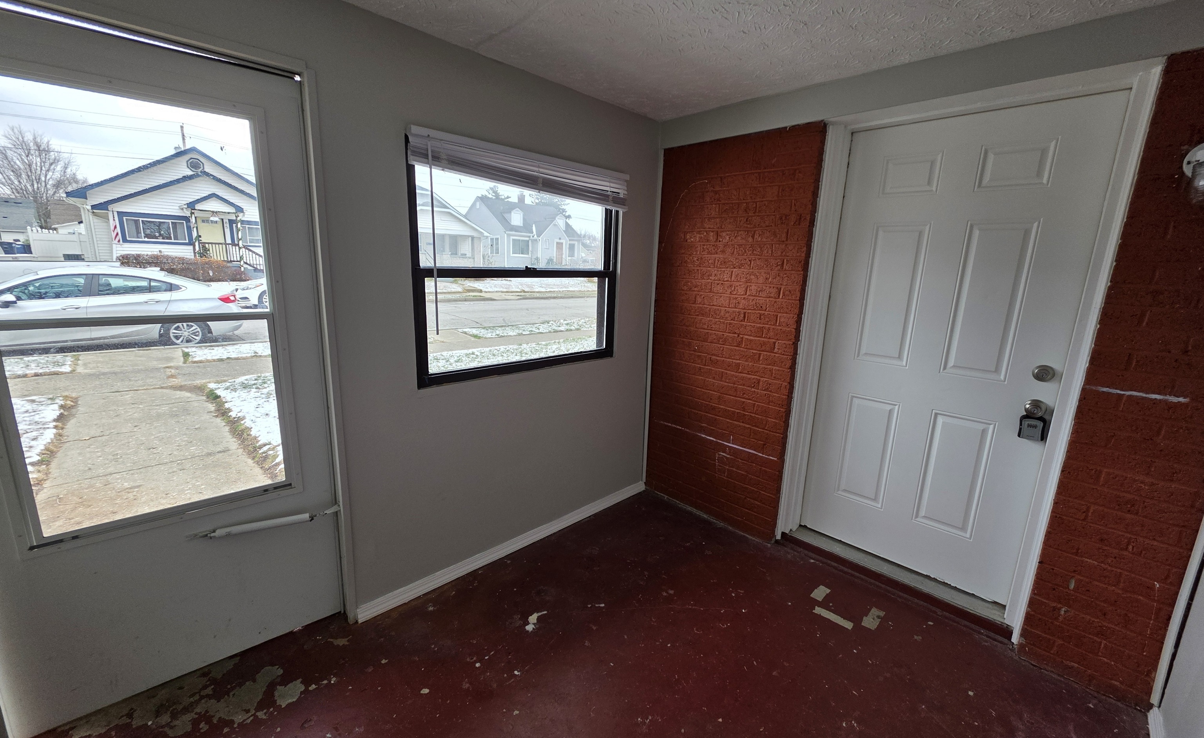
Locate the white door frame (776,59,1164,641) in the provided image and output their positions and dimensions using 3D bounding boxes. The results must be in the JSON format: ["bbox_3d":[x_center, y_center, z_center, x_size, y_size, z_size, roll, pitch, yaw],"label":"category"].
[{"bbox_3d":[1.404,-0.015,2.009,1.020,2.160,0.140,13,17,42],"label":"white door frame"}]

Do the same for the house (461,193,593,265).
[{"bbox_3d":[-7.553,-12.869,42.974,8.600,6.800,10.000,-10,17,-42],"label":"house"}]

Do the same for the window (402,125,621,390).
[{"bbox_3d":[-0.335,-0.484,2.186,1.180,1.020,0.100,-10,17,-42],"label":"window"}]

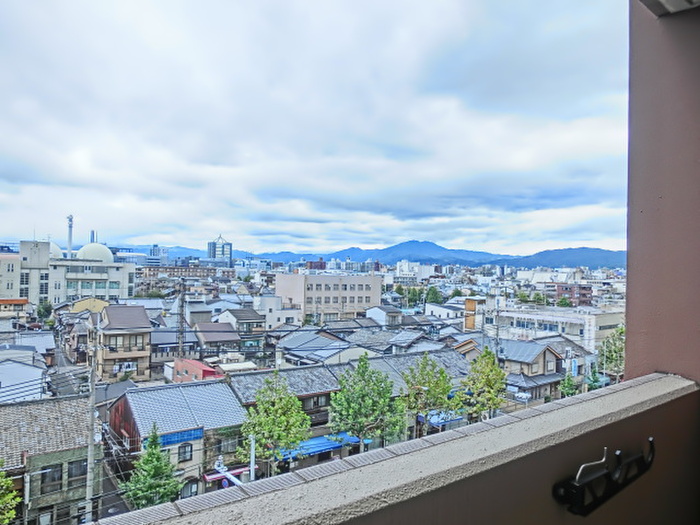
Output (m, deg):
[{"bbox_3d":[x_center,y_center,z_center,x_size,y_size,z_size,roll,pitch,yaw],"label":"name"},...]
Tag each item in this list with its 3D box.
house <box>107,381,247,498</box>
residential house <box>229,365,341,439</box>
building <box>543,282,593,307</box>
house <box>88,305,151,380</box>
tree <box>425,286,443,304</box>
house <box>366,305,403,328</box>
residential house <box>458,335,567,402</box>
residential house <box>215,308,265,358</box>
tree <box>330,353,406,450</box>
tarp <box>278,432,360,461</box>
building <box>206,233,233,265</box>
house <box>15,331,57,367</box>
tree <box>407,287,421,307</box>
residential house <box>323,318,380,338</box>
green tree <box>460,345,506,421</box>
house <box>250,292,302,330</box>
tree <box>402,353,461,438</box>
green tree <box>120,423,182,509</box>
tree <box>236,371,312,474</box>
[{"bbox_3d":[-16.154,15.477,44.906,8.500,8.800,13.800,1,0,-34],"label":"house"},{"bbox_3d":[-7.517,15.533,49.264,10.300,8.900,10.500,1,0,-34],"label":"residential house"},{"bbox_3d":[91.160,15.486,203.071,12.000,12.500,18.000,2,-1,-37],"label":"building"},{"bbox_3d":[-32.917,13.217,69.892,6.300,13.000,11.000,1,0,-34],"label":"house"},{"bbox_3d":[33.695,14.990,195.057,7.200,10.000,7.200,2,-1,-37],"label":"tree"},{"bbox_3d":[8.392,14.660,120.043,6.000,7.500,7.200,2,-1,-37],"label":"house"},{"bbox_3d":[22.571,14.473,67.543,8.200,7.500,11.500,2,-1,-37],"label":"residential house"},{"bbox_3d":[-20.256,12.989,89.548,5.800,8.500,8.800,2,-1,-37],"label":"residential house"},{"bbox_3d":[1.665,14.302,45.426,6.800,11.560,6.800,1,0,0],"label":"tree"},{"bbox_3d":[-3.033,16.678,44.453,8.200,0.900,1.900,1,0,-34],"label":"tarp"},{"bbox_3d":[-186.692,-9.135,700.323,26.000,57.000,27.000,2,-1,-37],"label":"building"},{"bbox_3d":[-59.495,16.439,91.451,6.300,6.000,10.000,1,0,-34],"label":"house"},{"bbox_3d":[27.351,15.255,208.053,6.000,9.400,6.000,2,-1,0],"label":"tree"},{"bbox_3d":[0.394,14.781,98.036,10.800,6.300,7.000,2,-1,-37],"label":"residential house"},{"bbox_3d":[14.123,13.386,50.550,4.800,8.800,4.800,2,-1,-37],"label":"green tree"},{"bbox_3d":[-17.492,12.892,118.054,10.500,9.500,7.000,2,-1,-37],"label":"house"},{"bbox_3d":[8.319,14.763,49.900,5.800,10.810,5.800,1,0,0],"label":"tree"},{"bbox_3d":[-14.202,15.711,34.774,4.500,8.350,4.500,1,0,-34],"label":"green tree"},{"bbox_3d":[-6.300,14.493,40.076,5.900,10.980,5.900,1,0,-34],"label":"tree"}]

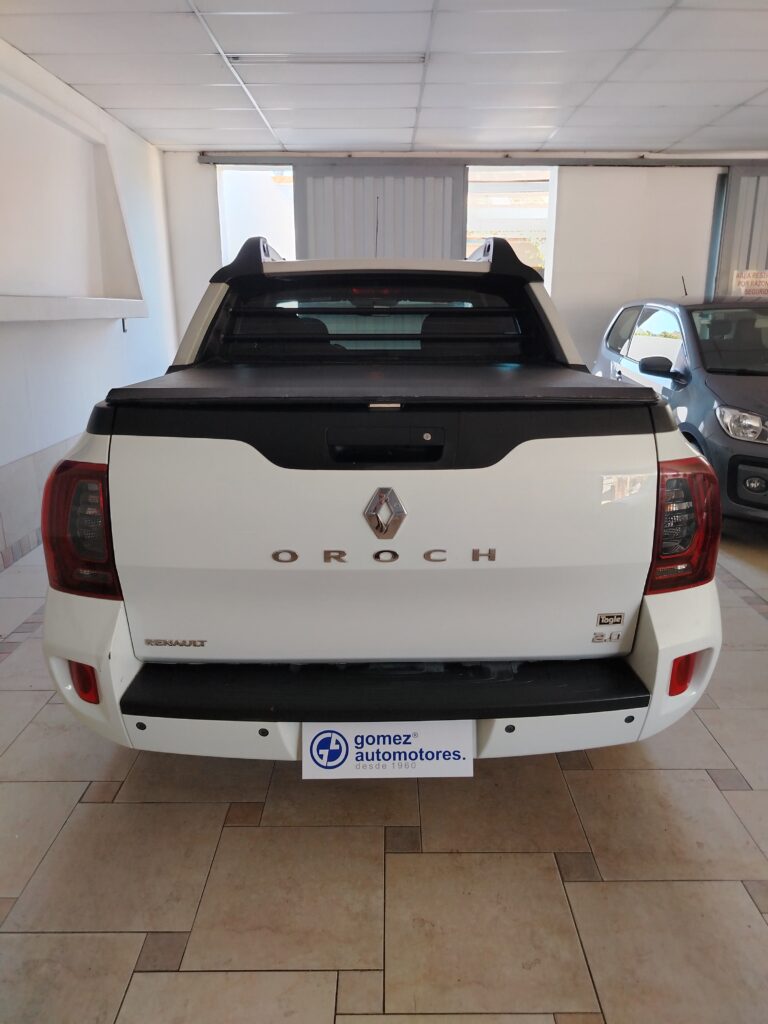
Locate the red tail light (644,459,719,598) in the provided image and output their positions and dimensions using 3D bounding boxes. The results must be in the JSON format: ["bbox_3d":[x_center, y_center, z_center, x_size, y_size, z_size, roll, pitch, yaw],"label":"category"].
[{"bbox_3d":[0.768,0.019,1.864,0.240,0.355,0.250,0,17,-1],"label":"red tail light"}]

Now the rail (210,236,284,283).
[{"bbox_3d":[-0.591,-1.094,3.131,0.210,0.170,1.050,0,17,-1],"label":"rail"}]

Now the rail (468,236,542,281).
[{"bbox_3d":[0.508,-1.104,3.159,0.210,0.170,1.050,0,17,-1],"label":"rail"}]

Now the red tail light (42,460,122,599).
[{"bbox_3d":[-0.767,0.032,1.826,0.240,0.355,0.250,0,17,-1],"label":"red tail light"}]

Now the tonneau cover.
[{"bbox_3d":[-0.008,-0.419,2.236,1.270,0.052,1.250,0,15,-1],"label":"tonneau cover"}]

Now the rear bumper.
[{"bbox_3d":[0.004,0.377,1.833,1.790,0.355,0.440,0,17,-1],"label":"rear bumper"}]

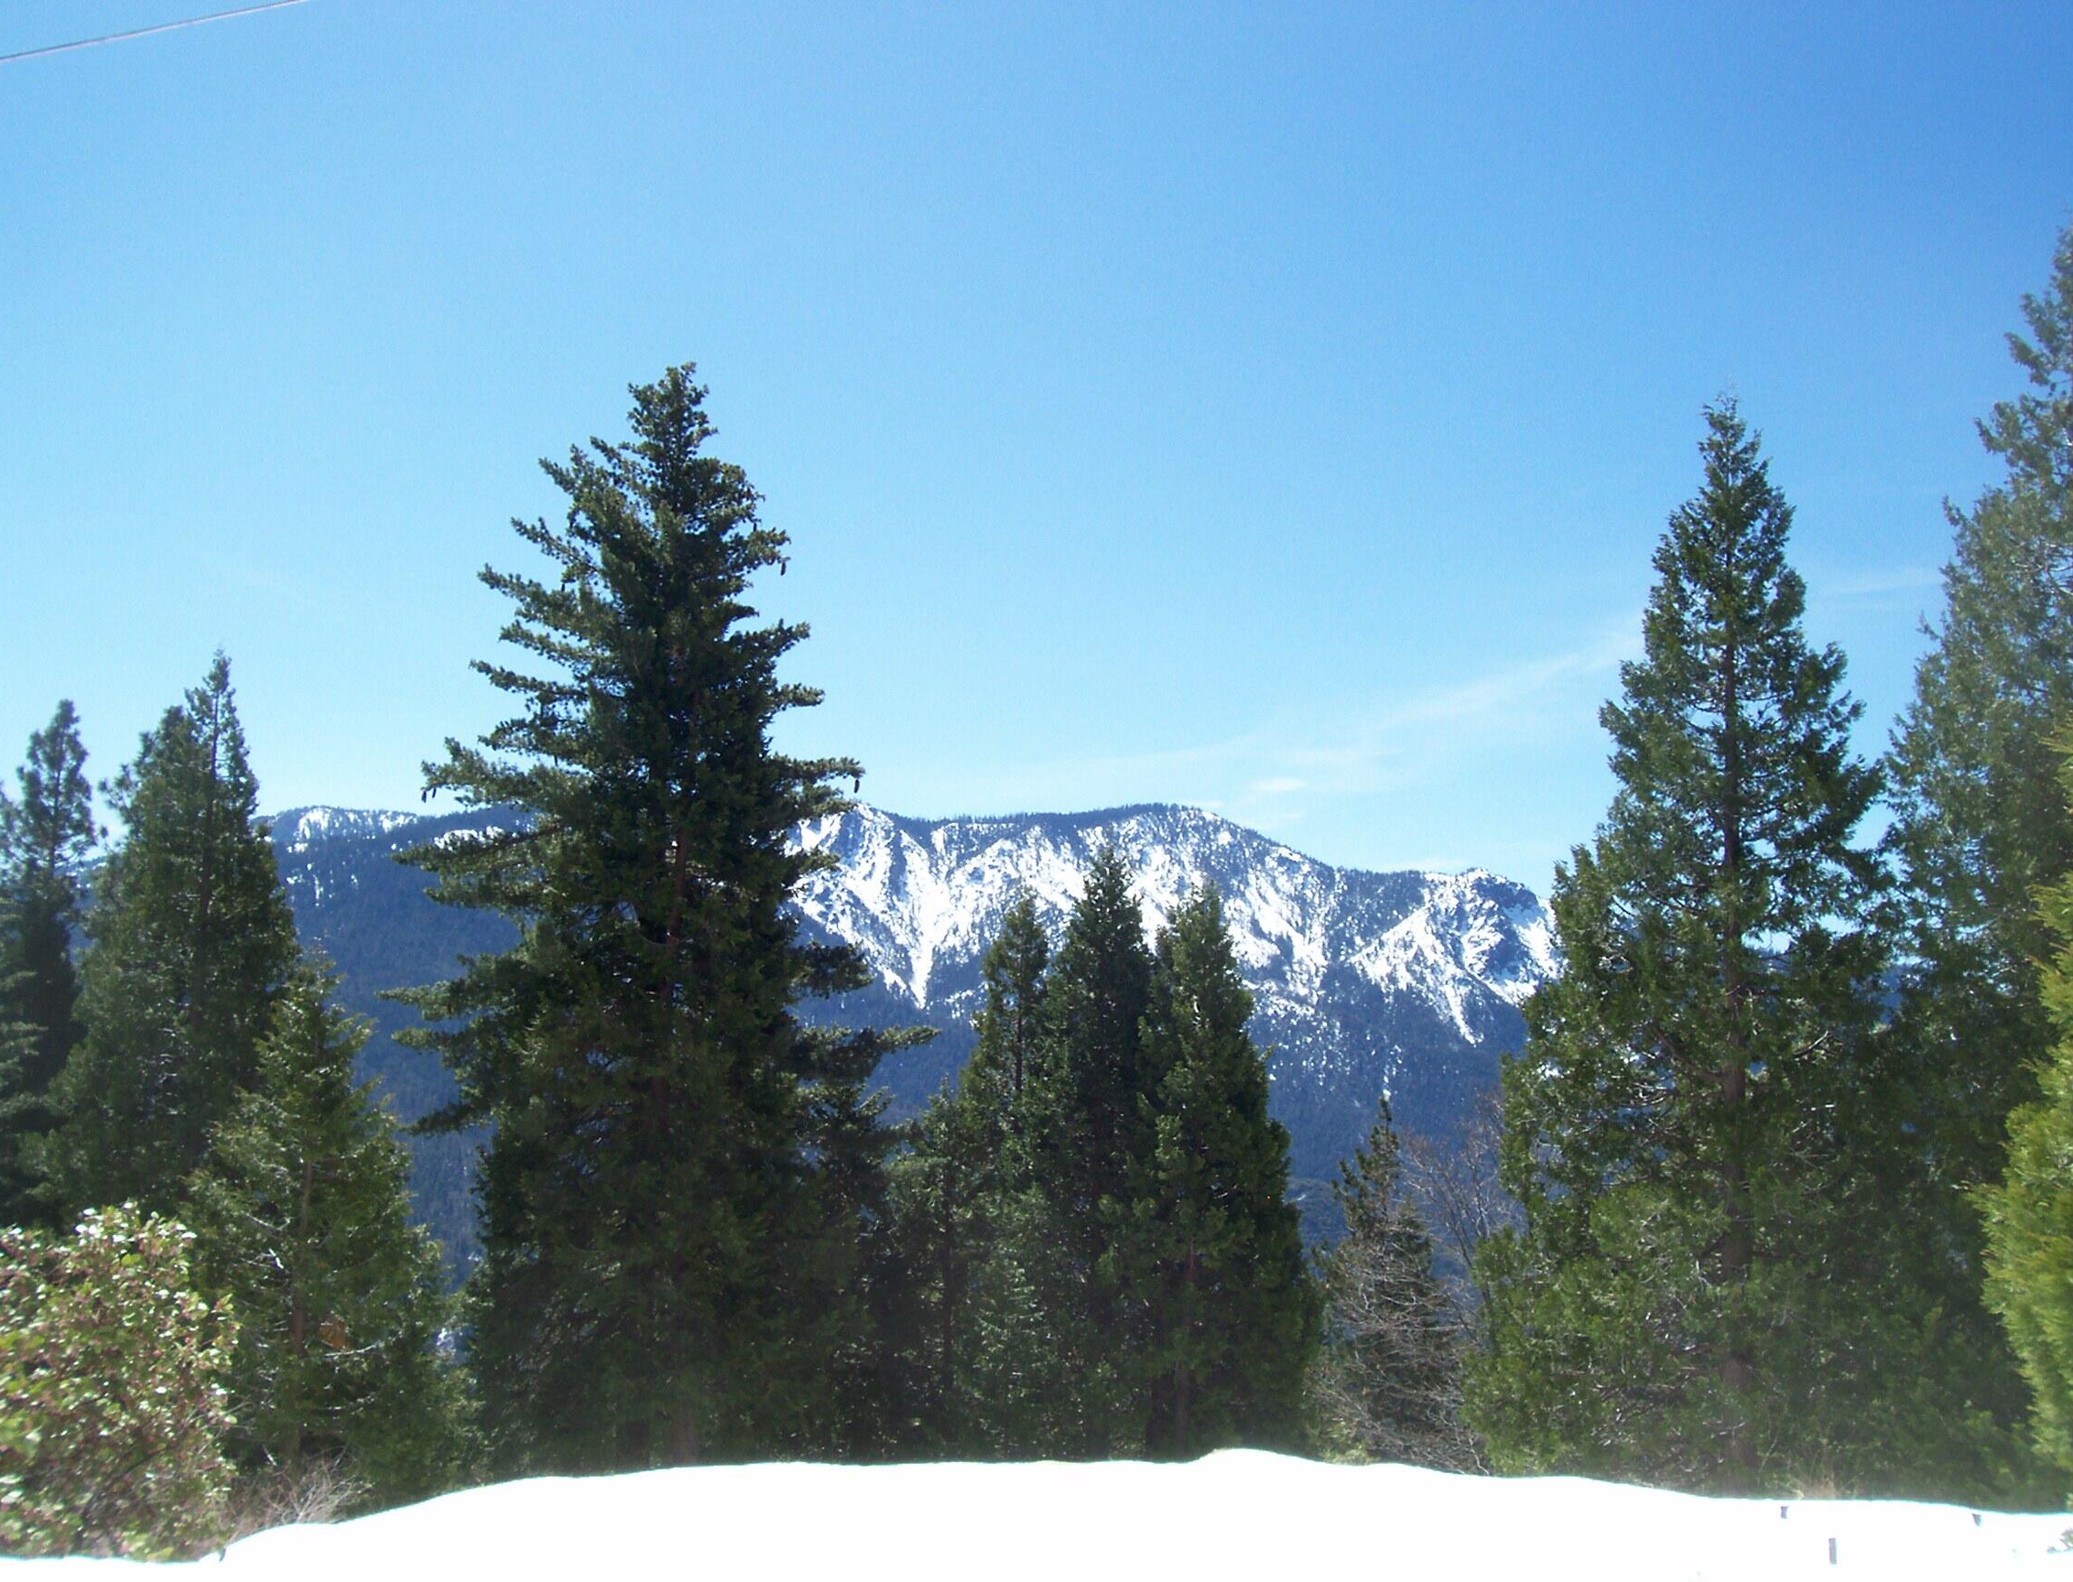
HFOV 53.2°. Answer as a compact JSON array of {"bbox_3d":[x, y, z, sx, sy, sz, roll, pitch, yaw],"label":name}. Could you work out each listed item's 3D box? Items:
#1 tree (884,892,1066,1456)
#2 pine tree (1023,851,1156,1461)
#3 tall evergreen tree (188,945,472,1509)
[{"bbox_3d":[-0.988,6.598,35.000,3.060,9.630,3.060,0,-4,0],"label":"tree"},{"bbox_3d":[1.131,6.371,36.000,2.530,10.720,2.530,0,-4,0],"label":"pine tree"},{"bbox_3d":[-8.581,5.359,25.000,3.310,6.700,3.310,0,-4,0],"label":"tall evergreen tree"}]

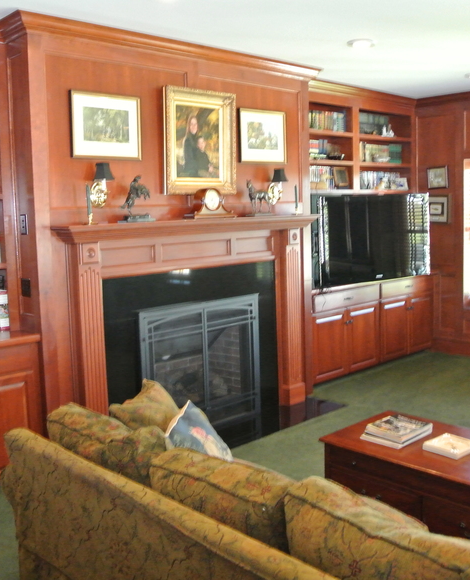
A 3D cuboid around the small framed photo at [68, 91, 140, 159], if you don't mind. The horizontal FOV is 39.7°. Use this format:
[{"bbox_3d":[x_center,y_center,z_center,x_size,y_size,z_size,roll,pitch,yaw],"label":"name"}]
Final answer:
[{"bbox_3d":[-0.809,-1.028,4.117,0.503,0.401,0.030,-8,10,-42],"label":"small framed photo"}]

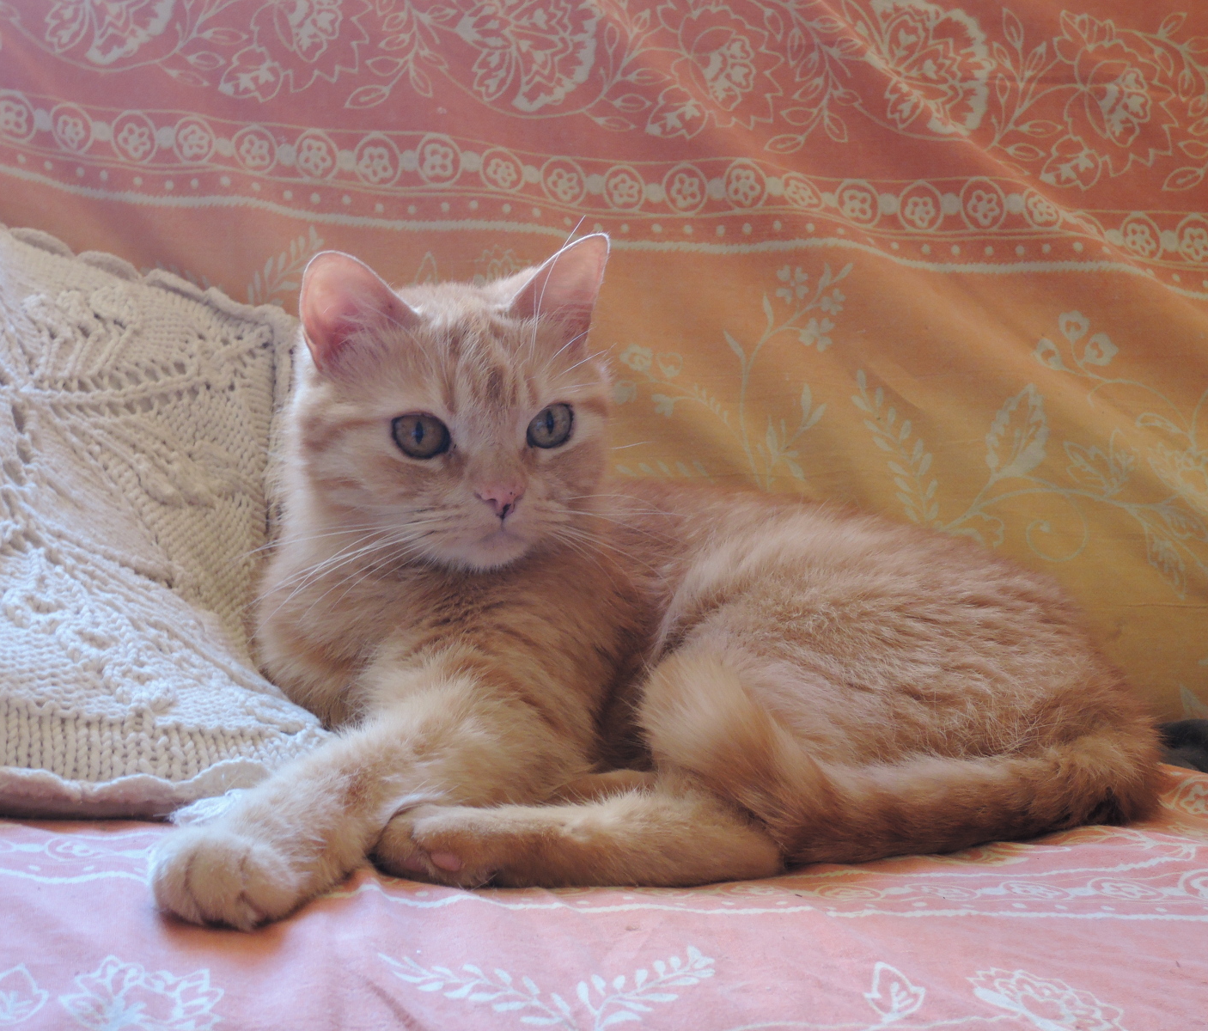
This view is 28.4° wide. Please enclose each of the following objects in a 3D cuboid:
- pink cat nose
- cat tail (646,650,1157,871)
[{"bbox_3d":[-0.038,-0.005,0.865,0.017,0.011,0.010,-4,11,-22],"label":"pink cat nose"},{"bbox_3d":[0.117,0.093,0.920,0.200,0.076,0.075,-4,11,-20],"label":"cat tail"}]

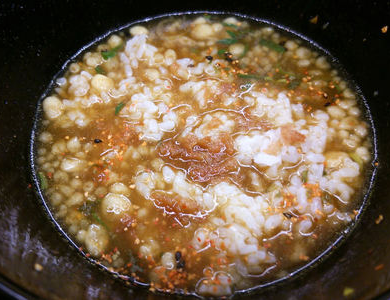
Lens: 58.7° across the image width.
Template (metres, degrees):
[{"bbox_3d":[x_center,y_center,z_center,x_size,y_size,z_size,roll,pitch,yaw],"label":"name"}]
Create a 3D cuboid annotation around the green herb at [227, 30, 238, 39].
[{"bbox_3d":[0.023,-0.071,0.215,0.004,0.002,0.009,-36,63,-21],"label":"green herb"}]

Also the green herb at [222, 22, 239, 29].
[{"bbox_3d":[0.022,-0.078,0.220,0.012,0.002,0.004,15,58,10],"label":"green herb"}]

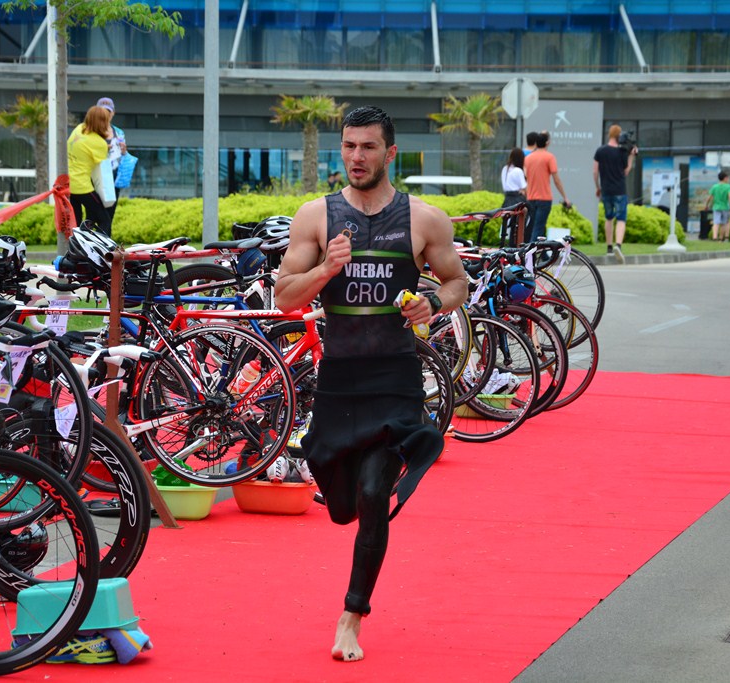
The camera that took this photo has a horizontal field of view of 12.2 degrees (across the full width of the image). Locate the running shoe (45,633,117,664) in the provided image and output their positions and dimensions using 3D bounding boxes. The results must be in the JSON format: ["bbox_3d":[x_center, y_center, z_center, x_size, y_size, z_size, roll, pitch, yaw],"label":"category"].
[{"bbox_3d":[-0.891,0.921,10.330,0.300,0.105,0.110,0,3,-6],"label":"running shoe"}]

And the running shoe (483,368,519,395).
[{"bbox_3d":[0.760,0.237,19.300,0.270,0.120,0.100,-28,-2,10],"label":"running shoe"}]

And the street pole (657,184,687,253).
[{"bbox_3d":[4.189,-1.703,46.500,0.390,0.960,0.390,0,3,0],"label":"street pole"}]

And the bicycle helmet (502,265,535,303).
[{"bbox_3d":[0.885,-0.336,19.800,0.210,0.210,0.270,2,10,-30],"label":"bicycle helmet"}]

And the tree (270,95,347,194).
[{"bbox_3d":[-1.142,-3.719,69.000,1.600,2.600,1.600,0,3,0],"label":"tree"}]

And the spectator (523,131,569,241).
[{"bbox_3d":[2.390,-1.927,45.200,0.580,1.740,0.420,1,3,9],"label":"spectator"}]

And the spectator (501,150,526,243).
[{"bbox_3d":[2.007,-1.865,46.300,0.430,1.570,0.360,1,3,9],"label":"spectator"}]

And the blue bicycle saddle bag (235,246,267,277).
[{"bbox_3d":[-0.519,-0.368,15.600,0.140,0.135,0.090,1,4,12],"label":"blue bicycle saddle bag"}]

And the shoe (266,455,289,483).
[{"bbox_3d":[-0.371,0.551,14.480,0.100,0.115,0.270,0,-12,2],"label":"shoe"}]

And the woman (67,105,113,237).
[{"bbox_3d":[-2.573,-1.406,32.000,0.450,1.610,0.360,3,5,43],"label":"woman"}]

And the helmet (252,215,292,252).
[{"bbox_3d":[-0.423,-0.535,16.900,0.280,0.170,0.210,1,3,12],"label":"helmet"}]

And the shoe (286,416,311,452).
[{"bbox_3d":[-0.273,0.435,16.500,0.280,0.130,0.105,1,3,9],"label":"shoe"}]

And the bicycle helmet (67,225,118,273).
[{"bbox_3d":[-1.250,-0.425,15.600,0.280,0.170,0.210,40,29,-8],"label":"bicycle helmet"}]

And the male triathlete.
[{"bbox_3d":[0.020,0.121,10.620,0.600,1.720,0.620,1,3,8],"label":"male triathlete"}]

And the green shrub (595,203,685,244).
[{"bbox_3d":[4.358,-1.859,54.000,1.400,0.700,1.250,0,3,0],"label":"green shrub"}]

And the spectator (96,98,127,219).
[{"bbox_3d":[-2.284,-1.327,30.400,0.520,1.700,0.380,1,4,20],"label":"spectator"}]

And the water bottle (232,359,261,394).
[{"bbox_3d":[-0.512,0.156,14.650,0.074,0.190,0.074,38,10,12],"label":"water bottle"}]

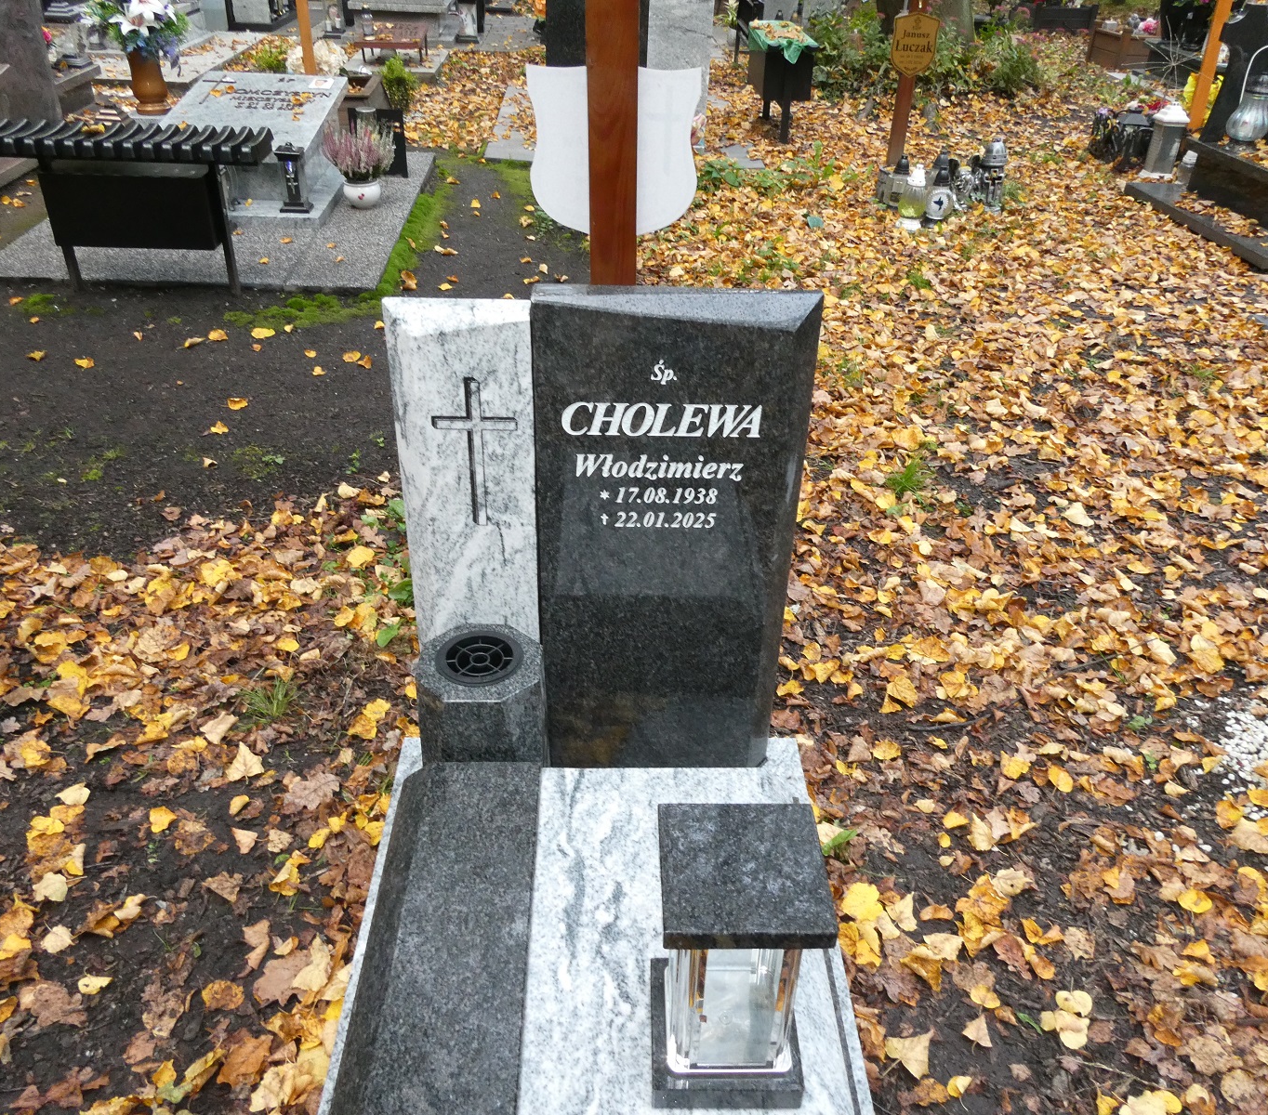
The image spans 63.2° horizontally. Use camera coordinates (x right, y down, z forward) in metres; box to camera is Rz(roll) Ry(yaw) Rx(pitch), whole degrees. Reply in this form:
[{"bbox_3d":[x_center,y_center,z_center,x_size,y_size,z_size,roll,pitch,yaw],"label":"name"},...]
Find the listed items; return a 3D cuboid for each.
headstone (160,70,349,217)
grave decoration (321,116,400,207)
[{"bbox_3d":[-1.540,-1.656,4.098,0.780,0.300,1.270,0,34,-4],"label":"headstone"},{"bbox_3d":[-1.043,-1.495,3.900,0.260,0.290,0.250,0,34,-4],"label":"grave decoration"}]

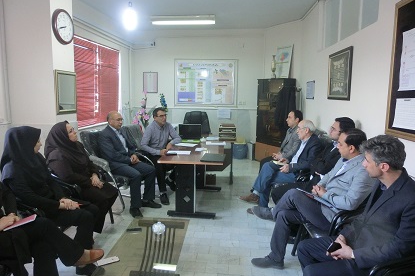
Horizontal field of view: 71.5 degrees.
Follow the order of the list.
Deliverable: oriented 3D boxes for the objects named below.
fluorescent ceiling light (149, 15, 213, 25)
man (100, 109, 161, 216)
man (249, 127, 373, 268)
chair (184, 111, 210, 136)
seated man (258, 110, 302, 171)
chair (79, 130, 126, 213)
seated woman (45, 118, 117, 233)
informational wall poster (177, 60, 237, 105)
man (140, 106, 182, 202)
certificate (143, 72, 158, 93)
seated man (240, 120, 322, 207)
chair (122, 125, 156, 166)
[{"bbox_3d":[-0.486,-2.270,5.518,1.240,0.110,0.190,1,8,4],"label":"fluorescent ceiling light"},{"bbox_3d":[-1.052,0.293,3.746,0.850,1.310,0.580,3,8,16],"label":"man"},{"bbox_3d":[0.932,0.546,2.648,1.030,1.270,0.570,2,9,6],"label":"man"},{"bbox_3d":[-0.238,0.053,5.978,0.640,1.200,0.660,1,8,4],"label":"chair"},{"bbox_3d":[1.114,0.234,4.399,0.770,1.310,0.550,0,8,-4],"label":"seated man"},{"bbox_3d":[-1.324,0.413,3.905,0.620,1.020,0.580,2,8,8],"label":"chair"},{"bbox_3d":[-1.275,0.425,3.093,0.780,1.220,0.560,2,8,8],"label":"seated woman"},{"bbox_3d":[-0.039,-1.304,6.860,1.502,1.079,0.030,1,9,4],"label":"informational wall poster"},{"bbox_3d":[-0.676,0.227,4.193,0.730,1.330,0.570,7,10,40],"label":"man"},{"bbox_3d":[-1.370,-1.331,6.963,0.372,0.495,0.020,1,9,4],"label":"certificate"},{"bbox_3d":[1.008,0.372,3.904,1.040,1.240,0.580,2,9,5],"label":"seated man"},{"bbox_3d":[-1.036,0.361,4.627,0.630,0.990,0.570,6,10,32],"label":"chair"}]

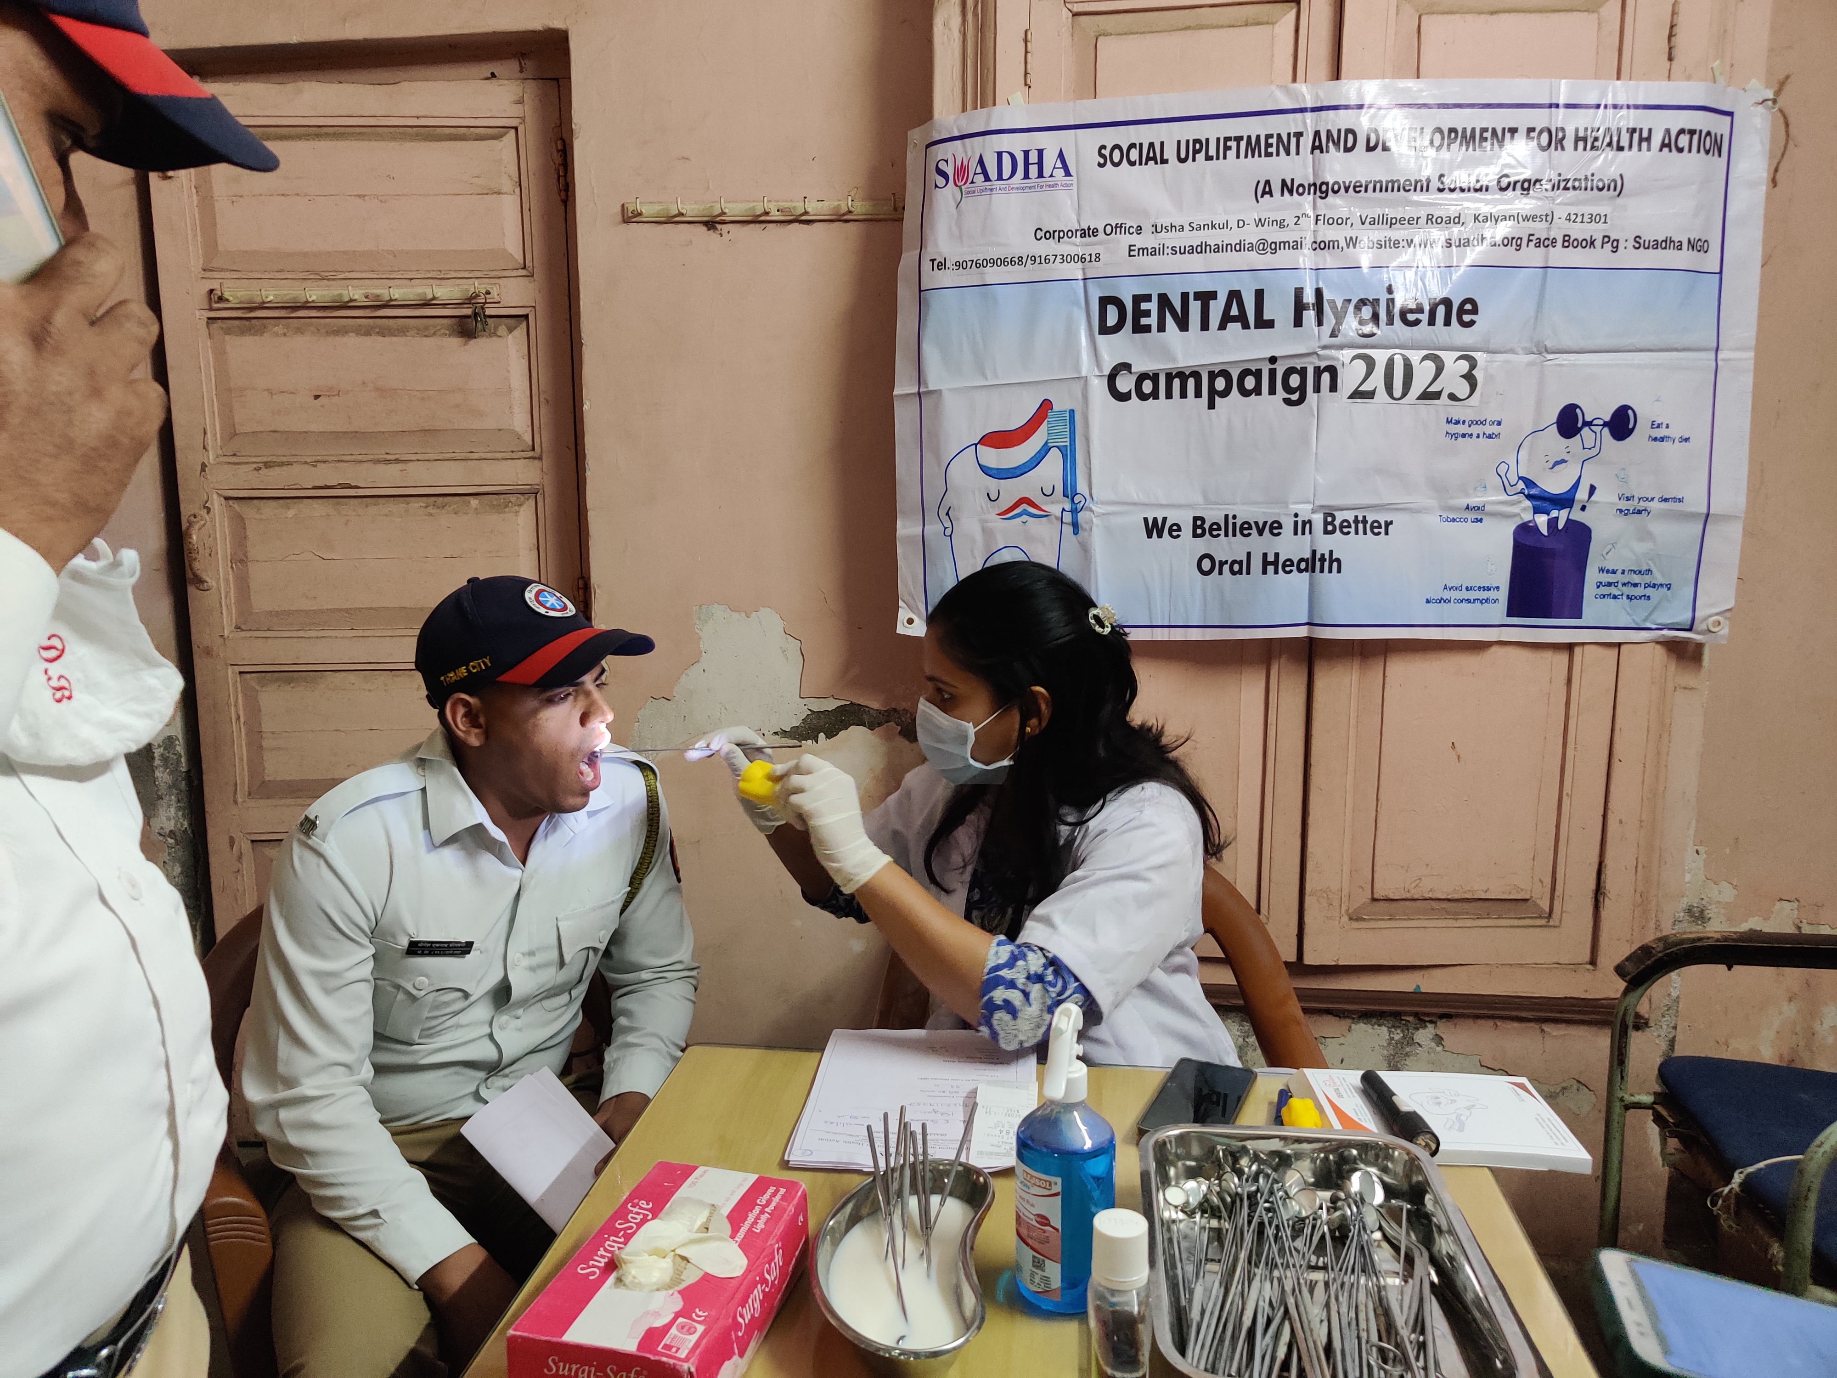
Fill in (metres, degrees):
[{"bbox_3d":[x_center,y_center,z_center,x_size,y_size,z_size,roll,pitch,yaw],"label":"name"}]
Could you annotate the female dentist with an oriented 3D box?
[{"bbox_3d":[0.110,0.475,1.614,0.560,1.230,0.500,-9,13,-43],"label":"female dentist"}]

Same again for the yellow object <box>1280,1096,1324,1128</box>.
[{"bbox_3d":[0.338,0.378,1.265,0.037,0.034,0.037,1,9,4],"label":"yellow object"}]

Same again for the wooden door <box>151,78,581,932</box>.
[{"bbox_3d":[-0.842,0.027,2.285,0.630,1.900,0.045,0,9,1],"label":"wooden door"}]

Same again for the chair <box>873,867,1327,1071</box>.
[{"bbox_3d":[0.207,0.662,1.739,0.570,0.820,0.560,1,9,4],"label":"chair"}]

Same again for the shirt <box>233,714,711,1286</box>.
[{"bbox_3d":[-0.487,0.287,1.581,0.470,0.480,0.420,-4,10,-24],"label":"shirt"}]

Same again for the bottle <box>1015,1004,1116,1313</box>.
[{"bbox_3d":[0.106,0.327,1.021,0.071,0.214,0.074,0,9,0],"label":"bottle"}]

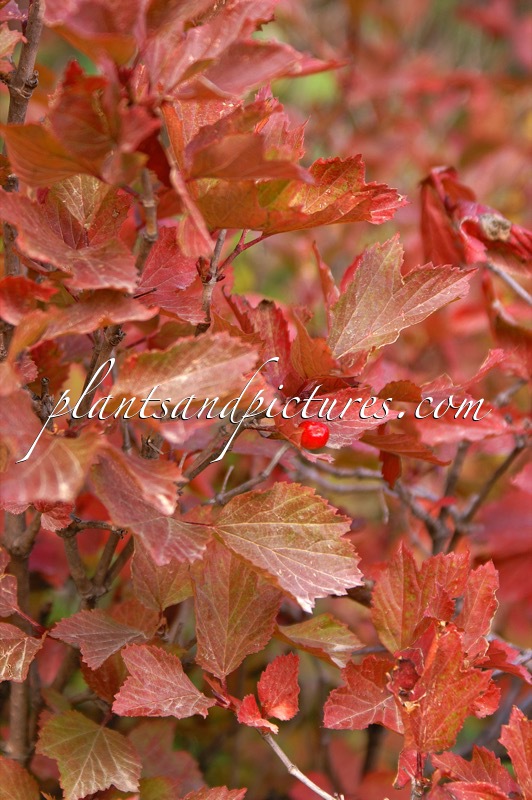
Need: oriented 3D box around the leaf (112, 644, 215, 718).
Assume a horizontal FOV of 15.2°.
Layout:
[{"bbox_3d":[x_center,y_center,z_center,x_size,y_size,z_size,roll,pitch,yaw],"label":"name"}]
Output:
[{"bbox_3d":[-0.041,0.113,0.800,0.041,0.012,0.037,4,53,3],"label":"leaf"}]

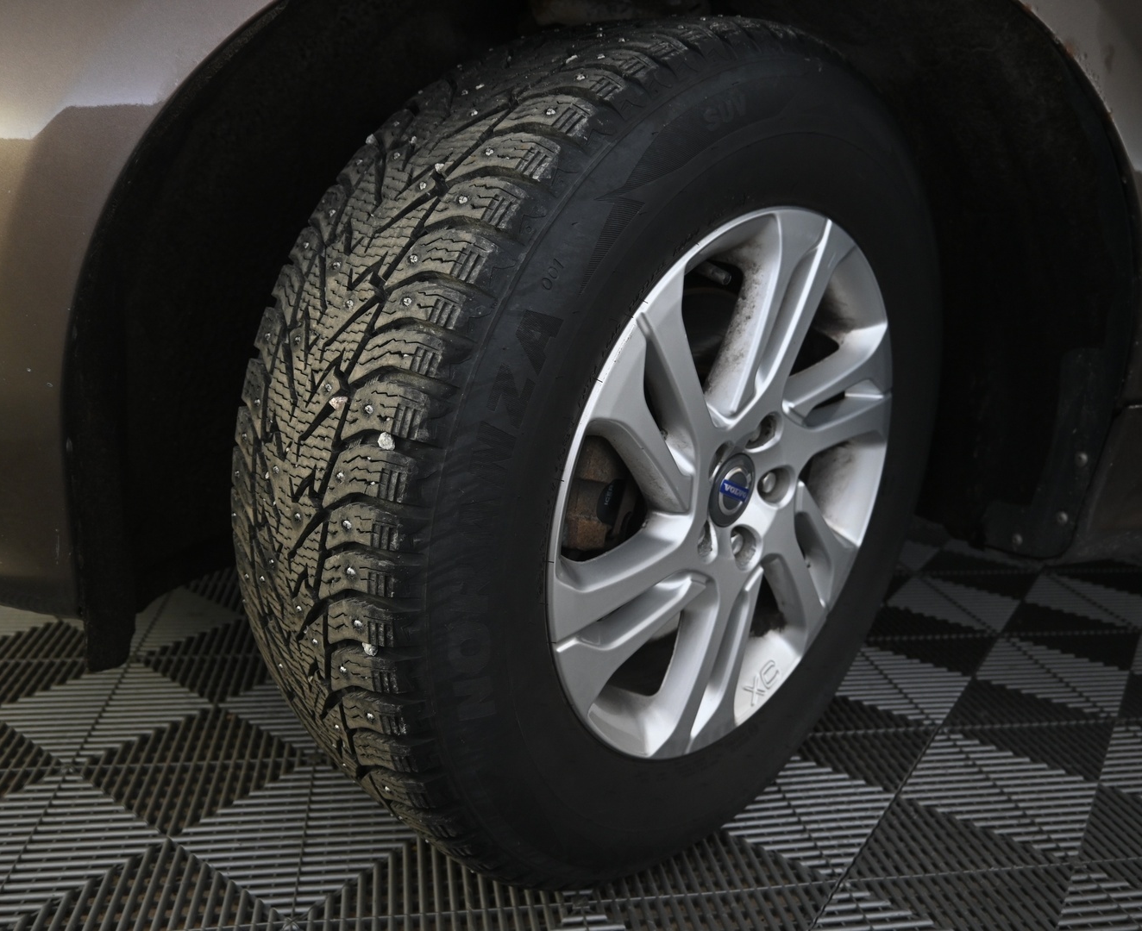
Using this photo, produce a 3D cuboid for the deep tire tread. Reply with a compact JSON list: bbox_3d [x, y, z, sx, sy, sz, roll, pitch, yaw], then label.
[{"bbox_3d":[0.077,-0.003,0.859,0.735,0.735,0.230,-12,21,-44],"label":"deep tire tread"}]

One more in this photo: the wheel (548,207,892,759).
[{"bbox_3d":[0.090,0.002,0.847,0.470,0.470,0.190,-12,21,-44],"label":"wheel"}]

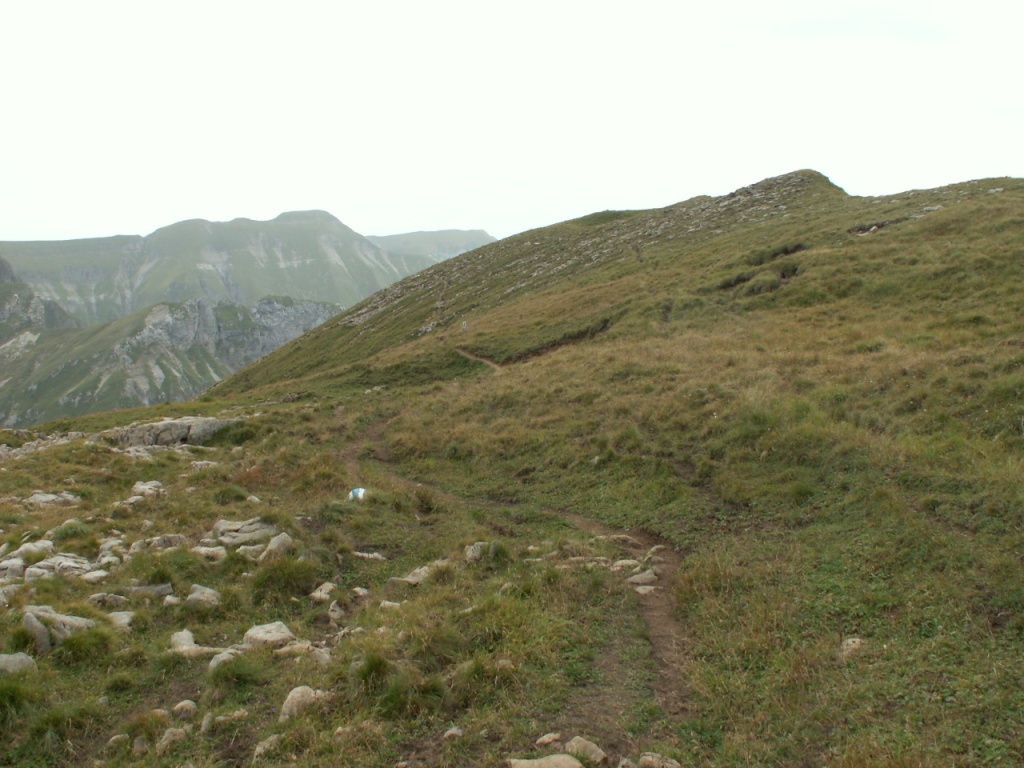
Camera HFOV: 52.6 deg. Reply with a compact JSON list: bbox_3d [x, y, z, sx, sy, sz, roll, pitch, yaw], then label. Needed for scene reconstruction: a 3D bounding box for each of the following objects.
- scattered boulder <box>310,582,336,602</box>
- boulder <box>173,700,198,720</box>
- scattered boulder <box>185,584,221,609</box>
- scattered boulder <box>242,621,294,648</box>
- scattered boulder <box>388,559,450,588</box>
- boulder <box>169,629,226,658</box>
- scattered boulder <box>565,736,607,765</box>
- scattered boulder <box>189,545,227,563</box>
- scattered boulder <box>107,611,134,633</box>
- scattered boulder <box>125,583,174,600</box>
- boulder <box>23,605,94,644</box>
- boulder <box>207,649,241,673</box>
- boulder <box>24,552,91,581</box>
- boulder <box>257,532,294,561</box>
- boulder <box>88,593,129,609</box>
[{"bbox_3d":[-1.369,1.514,7.519,0.171,0.116,0.128,-1,3,-10],"label":"scattered boulder"},{"bbox_3d":[-1.590,1.590,5.041,0.115,0.070,0.097,-1,4,-18],"label":"boulder"},{"bbox_3d":[-2.240,1.538,7.494,0.241,0.136,0.181,-1,4,-17],"label":"scattered boulder"},{"bbox_3d":[-1.561,1.613,6.640,0.333,0.151,0.260,0,2,0],"label":"scattered boulder"},{"bbox_3d":[-0.742,1.529,8.309,0.483,0.217,0.323,-1,2,-20],"label":"scattered boulder"},{"bbox_3d":[-1.879,1.551,6.187,0.328,0.137,0.197,-1,4,-17],"label":"boulder"},{"bbox_3d":[0.307,1.529,4.320,0.175,0.086,0.120,2,4,30],"label":"scattered boulder"},{"bbox_3d":[-2.711,1.523,9.249,0.298,0.135,0.223,-1,4,-16],"label":"scattered boulder"},{"bbox_3d":[-2.591,1.572,6.853,0.169,0.115,0.135,-1,4,-21],"label":"scattered boulder"},{"bbox_3d":[-2.956,1.700,8.444,0.408,0.128,0.224,0,2,0],"label":"scattered boulder"},{"bbox_3d":[-3.055,1.647,6.974,0.470,0.269,0.388,0,2,10],"label":"boulder"},{"bbox_3d":[-1.685,1.632,6.091,0.200,0.123,0.160,0,2,0],"label":"boulder"},{"bbox_3d":[-4.232,1.722,9.663,0.635,0.242,0.476,0,2,0],"label":"boulder"},{"bbox_3d":[-2.287,1.584,9.970,0.336,0.280,0.243,-1,2,-15],"label":"boulder"},{"bbox_3d":[-2.963,1.590,7.604,0.273,0.086,0.178,-1,4,-22],"label":"boulder"}]

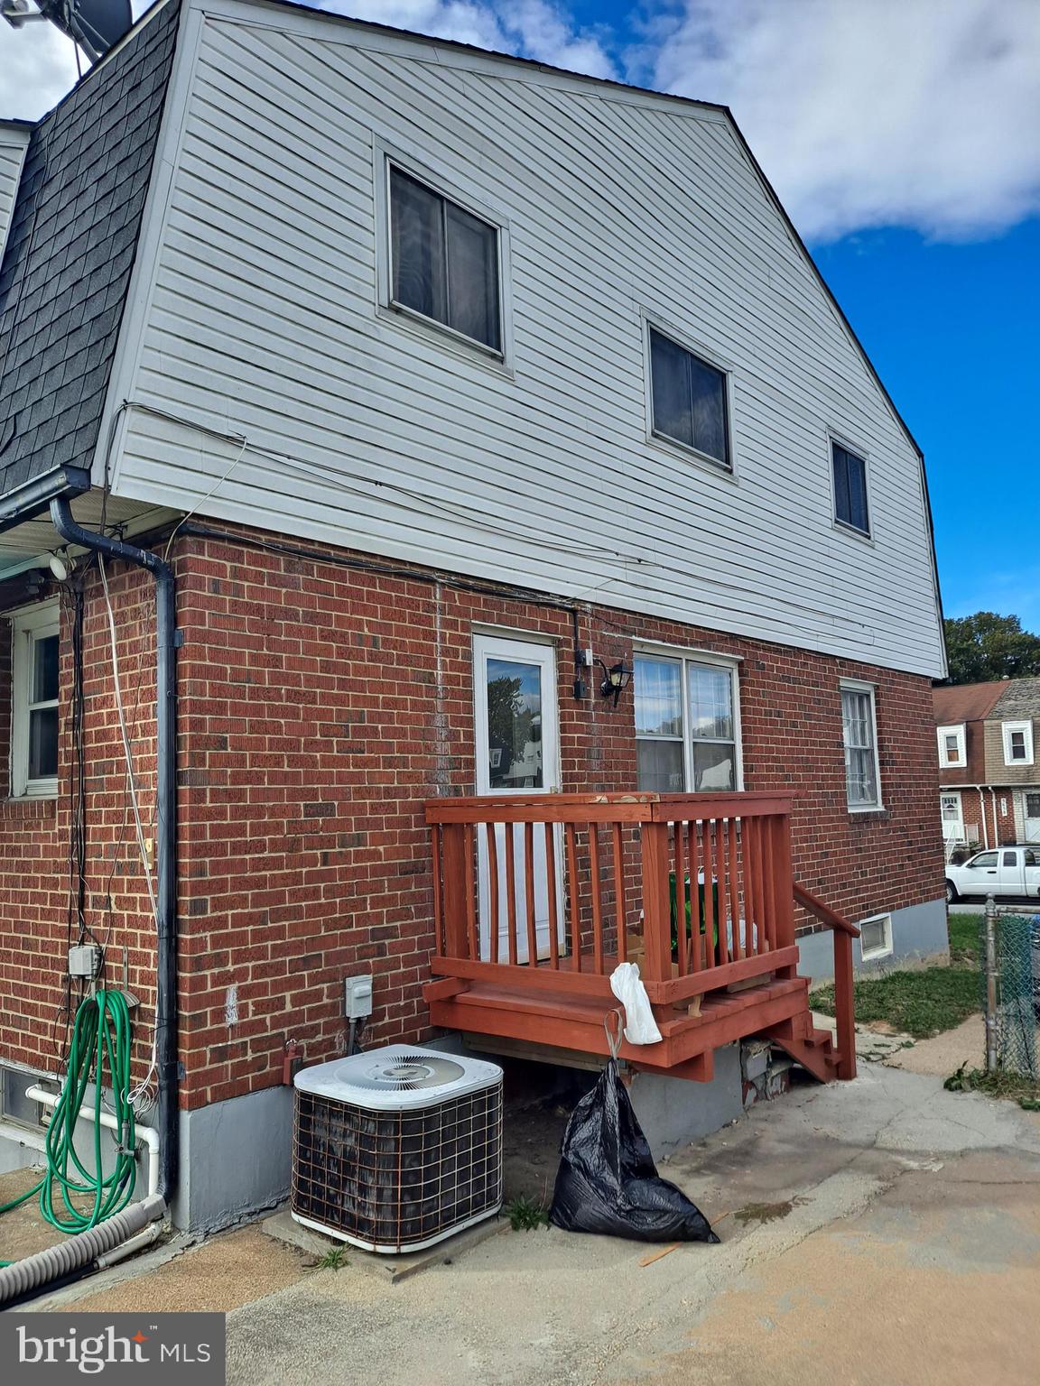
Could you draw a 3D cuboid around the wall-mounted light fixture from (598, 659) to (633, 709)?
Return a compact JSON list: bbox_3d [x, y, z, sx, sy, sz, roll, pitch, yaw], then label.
[{"bbox_3d":[0.670,-0.062,6.978,0.220,0.339,0.170,-7,-8,40],"label":"wall-mounted light fixture"}]

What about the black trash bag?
[{"bbox_3d":[0.492,1.962,4.331,0.670,0.600,0.470,-7,-8,40],"label":"black trash bag"}]

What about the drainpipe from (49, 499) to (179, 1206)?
[{"bbox_3d":[-1.740,0.681,4.286,0.090,3.000,0.595,-7,-8,40],"label":"drainpipe"}]

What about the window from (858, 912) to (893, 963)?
[{"bbox_3d":[3.666,2.525,10.378,0.120,0.425,0.880,-7,-8,40],"label":"window"}]

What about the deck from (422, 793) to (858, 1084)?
[{"bbox_3d":[0.892,1.493,5.963,1.560,1.785,2.550,-7,-8,40],"label":"deck"}]

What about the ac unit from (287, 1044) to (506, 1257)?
[{"bbox_3d":[-0.529,1.955,4.390,0.756,0.573,0.756,-7,-8,40],"label":"ac unit"}]

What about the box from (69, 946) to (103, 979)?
[{"bbox_3d":[-2.155,1.328,4.944,0.210,0.155,0.070,-7,-8,40],"label":"box"}]

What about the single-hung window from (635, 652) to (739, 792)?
[{"bbox_3d":[1.360,0.386,8.037,0.110,1.310,1.710,-7,-8,40],"label":"single-hung window"}]

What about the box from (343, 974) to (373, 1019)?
[{"bbox_3d":[-0.815,1.536,5.080,0.080,0.205,0.135,-7,-8,40],"label":"box"}]

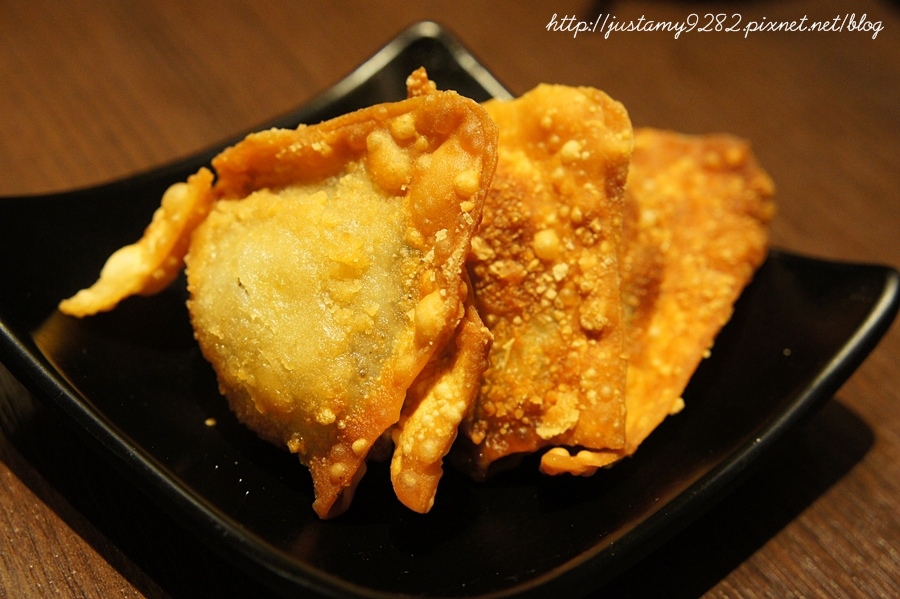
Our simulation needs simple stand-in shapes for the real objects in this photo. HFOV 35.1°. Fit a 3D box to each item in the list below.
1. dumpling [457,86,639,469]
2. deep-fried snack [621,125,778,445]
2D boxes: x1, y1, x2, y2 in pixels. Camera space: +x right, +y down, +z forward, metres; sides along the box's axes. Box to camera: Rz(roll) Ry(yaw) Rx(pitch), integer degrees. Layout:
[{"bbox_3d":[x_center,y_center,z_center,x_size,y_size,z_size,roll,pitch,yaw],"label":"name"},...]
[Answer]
[{"bbox_3d":[0.018,-0.004,0.298,0.043,0.021,0.081,3,74,-3],"label":"dumpling"},{"bbox_3d":[0.043,-0.003,0.315,0.045,0.020,0.075,23,72,-7],"label":"deep-fried snack"}]

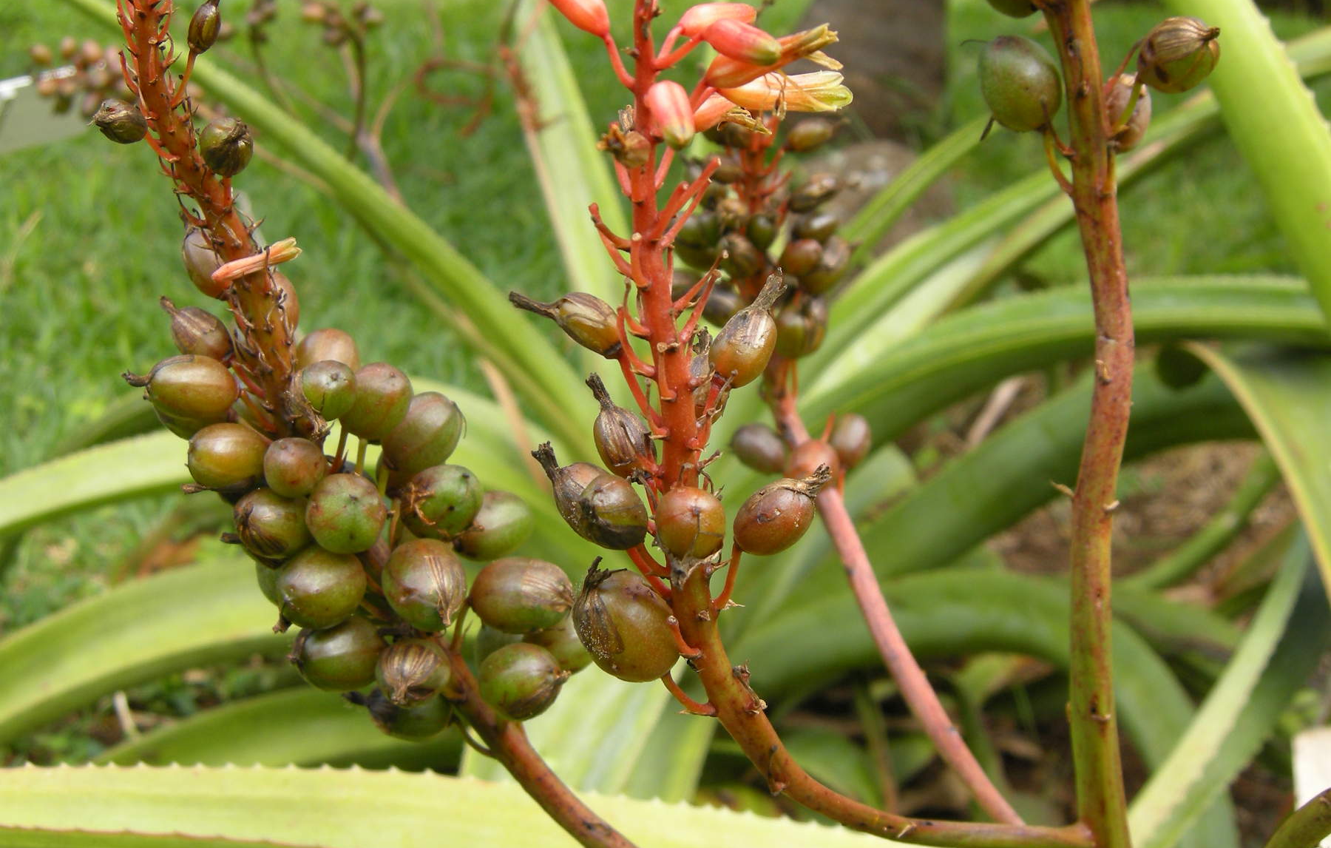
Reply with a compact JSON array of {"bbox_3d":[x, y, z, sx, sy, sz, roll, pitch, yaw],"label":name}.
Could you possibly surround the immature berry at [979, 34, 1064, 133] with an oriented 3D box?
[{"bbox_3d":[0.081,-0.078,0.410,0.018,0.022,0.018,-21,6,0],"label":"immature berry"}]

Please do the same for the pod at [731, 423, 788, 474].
[{"bbox_3d":[0.031,0.008,0.600,0.018,0.015,0.015,27,0,-12],"label":"pod"}]

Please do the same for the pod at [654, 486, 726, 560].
[{"bbox_3d":[0.006,0.023,0.417,0.016,0.016,0.019,0,-12,0],"label":"pod"}]

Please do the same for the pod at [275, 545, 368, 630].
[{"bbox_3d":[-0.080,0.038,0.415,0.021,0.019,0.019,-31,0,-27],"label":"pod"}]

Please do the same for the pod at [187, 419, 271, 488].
[{"bbox_3d":[-0.111,0.008,0.455,0.021,0.017,0.017,-6,0,-24],"label":"pod"}]

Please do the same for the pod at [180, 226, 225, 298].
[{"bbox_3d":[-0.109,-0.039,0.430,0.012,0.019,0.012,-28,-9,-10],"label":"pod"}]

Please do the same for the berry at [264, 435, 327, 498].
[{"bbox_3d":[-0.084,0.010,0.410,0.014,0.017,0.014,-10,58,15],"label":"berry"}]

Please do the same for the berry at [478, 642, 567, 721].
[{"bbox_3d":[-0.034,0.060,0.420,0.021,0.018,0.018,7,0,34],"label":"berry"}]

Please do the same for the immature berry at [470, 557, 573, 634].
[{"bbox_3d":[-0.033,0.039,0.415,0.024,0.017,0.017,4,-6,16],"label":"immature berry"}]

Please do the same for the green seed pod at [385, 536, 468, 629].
[{"bbox_3d":[-0.060,0.040,0.445,0.021,0.021,0.024,-22,55,-16],"label":"green seed pod"}]

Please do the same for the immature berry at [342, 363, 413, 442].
[{"bbox_3d":[-0.074,-0.005,0.460,0.018,0.021,0.018,17,34,-12],"label":"immature berry"}]

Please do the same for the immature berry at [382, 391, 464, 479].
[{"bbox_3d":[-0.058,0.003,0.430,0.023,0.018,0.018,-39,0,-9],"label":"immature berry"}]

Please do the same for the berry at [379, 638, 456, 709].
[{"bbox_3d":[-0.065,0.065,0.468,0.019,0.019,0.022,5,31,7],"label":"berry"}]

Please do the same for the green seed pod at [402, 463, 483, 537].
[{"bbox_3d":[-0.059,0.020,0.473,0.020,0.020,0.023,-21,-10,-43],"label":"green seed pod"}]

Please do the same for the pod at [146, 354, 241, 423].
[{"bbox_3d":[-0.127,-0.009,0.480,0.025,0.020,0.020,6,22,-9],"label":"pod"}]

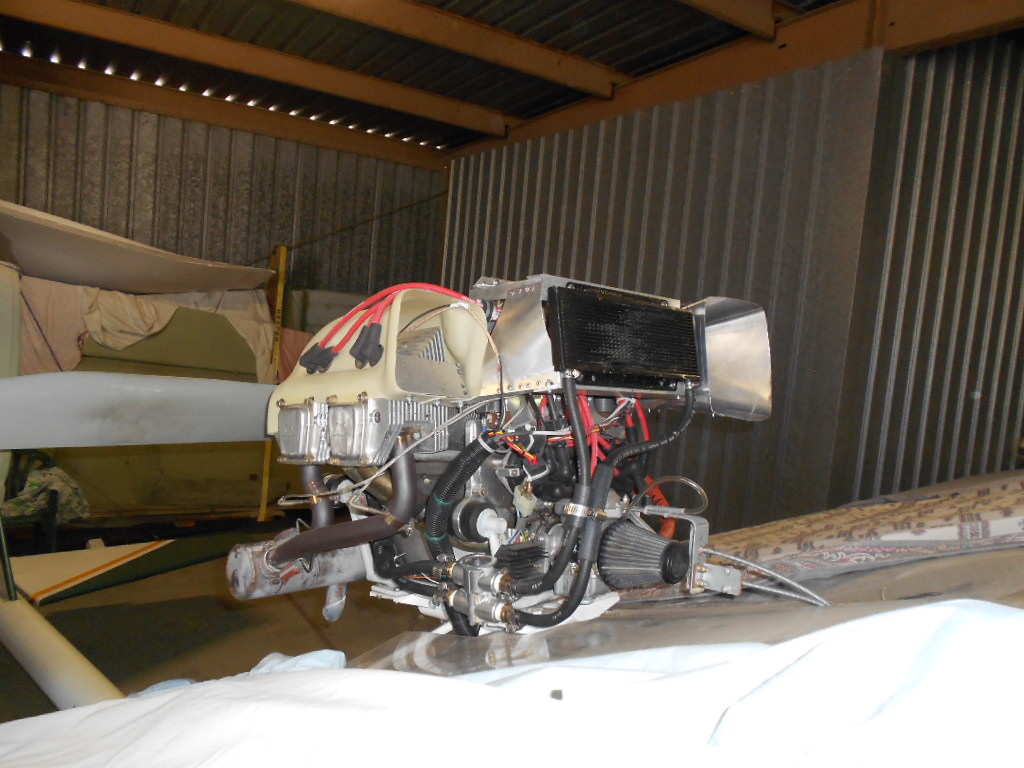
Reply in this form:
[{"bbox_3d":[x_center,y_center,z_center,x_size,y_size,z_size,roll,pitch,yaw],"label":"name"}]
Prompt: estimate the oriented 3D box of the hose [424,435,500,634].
[{"bbox_3d":[-0.064,0.189,0.960,0.075,0.235,0.055,-1,-6,-27],"label":"hose"}]

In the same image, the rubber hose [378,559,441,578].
[{"bbox_3d":[-0.124,0.222,0.925,0.100,0.018,0.018,-18,-12,39],"label":"rubber hose"}]

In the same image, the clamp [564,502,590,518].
[{"bbox_3d":[0.077,0.150,0.910,0.029,0.015,0.025,11,5,-17],"label":"clamp"}]

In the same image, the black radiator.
[{"bbox_3d":[0.159,-0.059,1.070,0.036,0.130,0.335,-9,-7,42],"label":"black radiator"}]

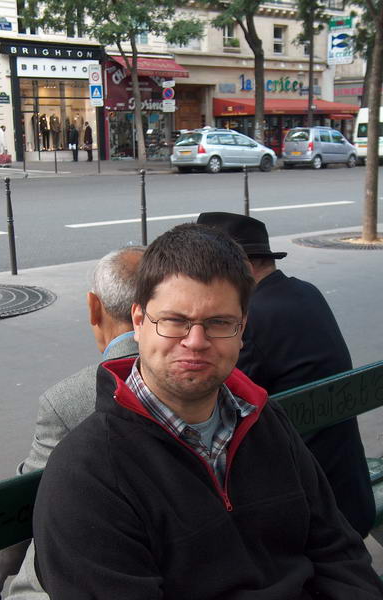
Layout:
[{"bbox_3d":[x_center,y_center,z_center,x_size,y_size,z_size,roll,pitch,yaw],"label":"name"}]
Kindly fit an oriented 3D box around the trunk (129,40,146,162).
[{"bbox_3d":[-1.931,-6.986,32.257,0.550,4.590,0.420,0,11,0],"label":"trunk"}]

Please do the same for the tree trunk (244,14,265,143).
[{"bbox_3d":[2.539,-8.440,36.259,0.800,5.860,0.600,0,11,0],"label":"tree trunk"}]

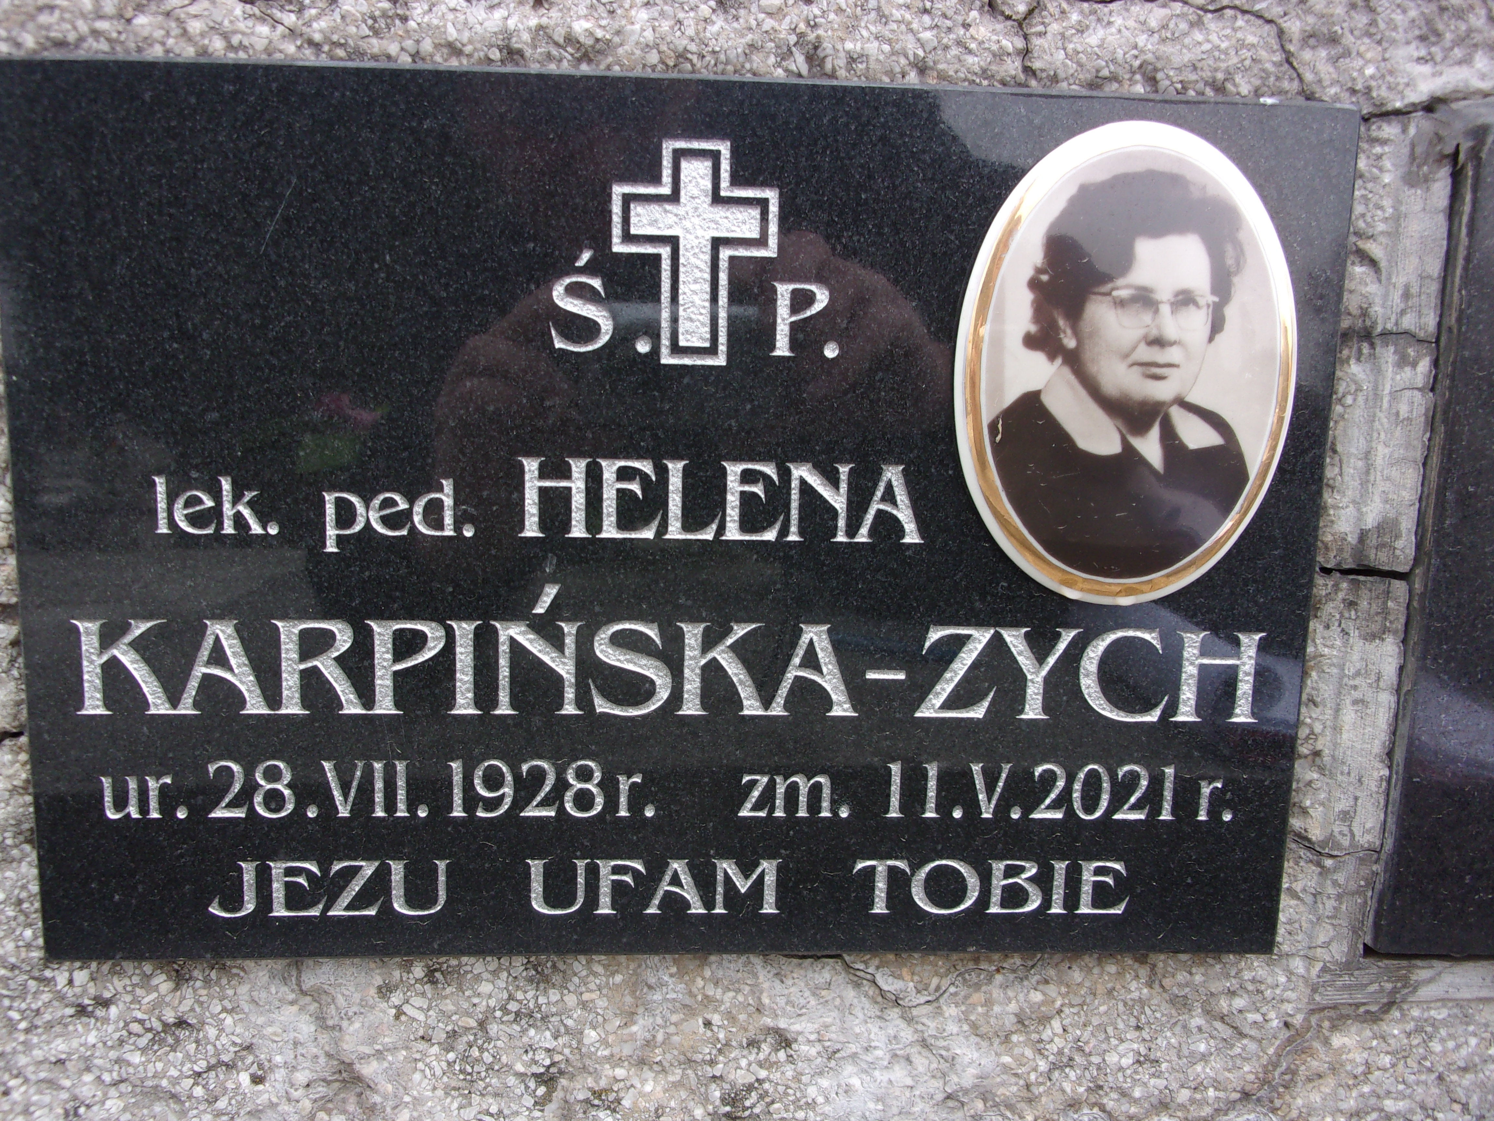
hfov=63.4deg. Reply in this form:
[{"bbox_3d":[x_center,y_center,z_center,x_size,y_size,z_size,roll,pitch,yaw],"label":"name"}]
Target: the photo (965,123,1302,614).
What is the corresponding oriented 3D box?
[{"bbox_3d":[0.090,-0.045,0.284,0.082,0.112,0.010,1,9,-3],"label":"photo"}]

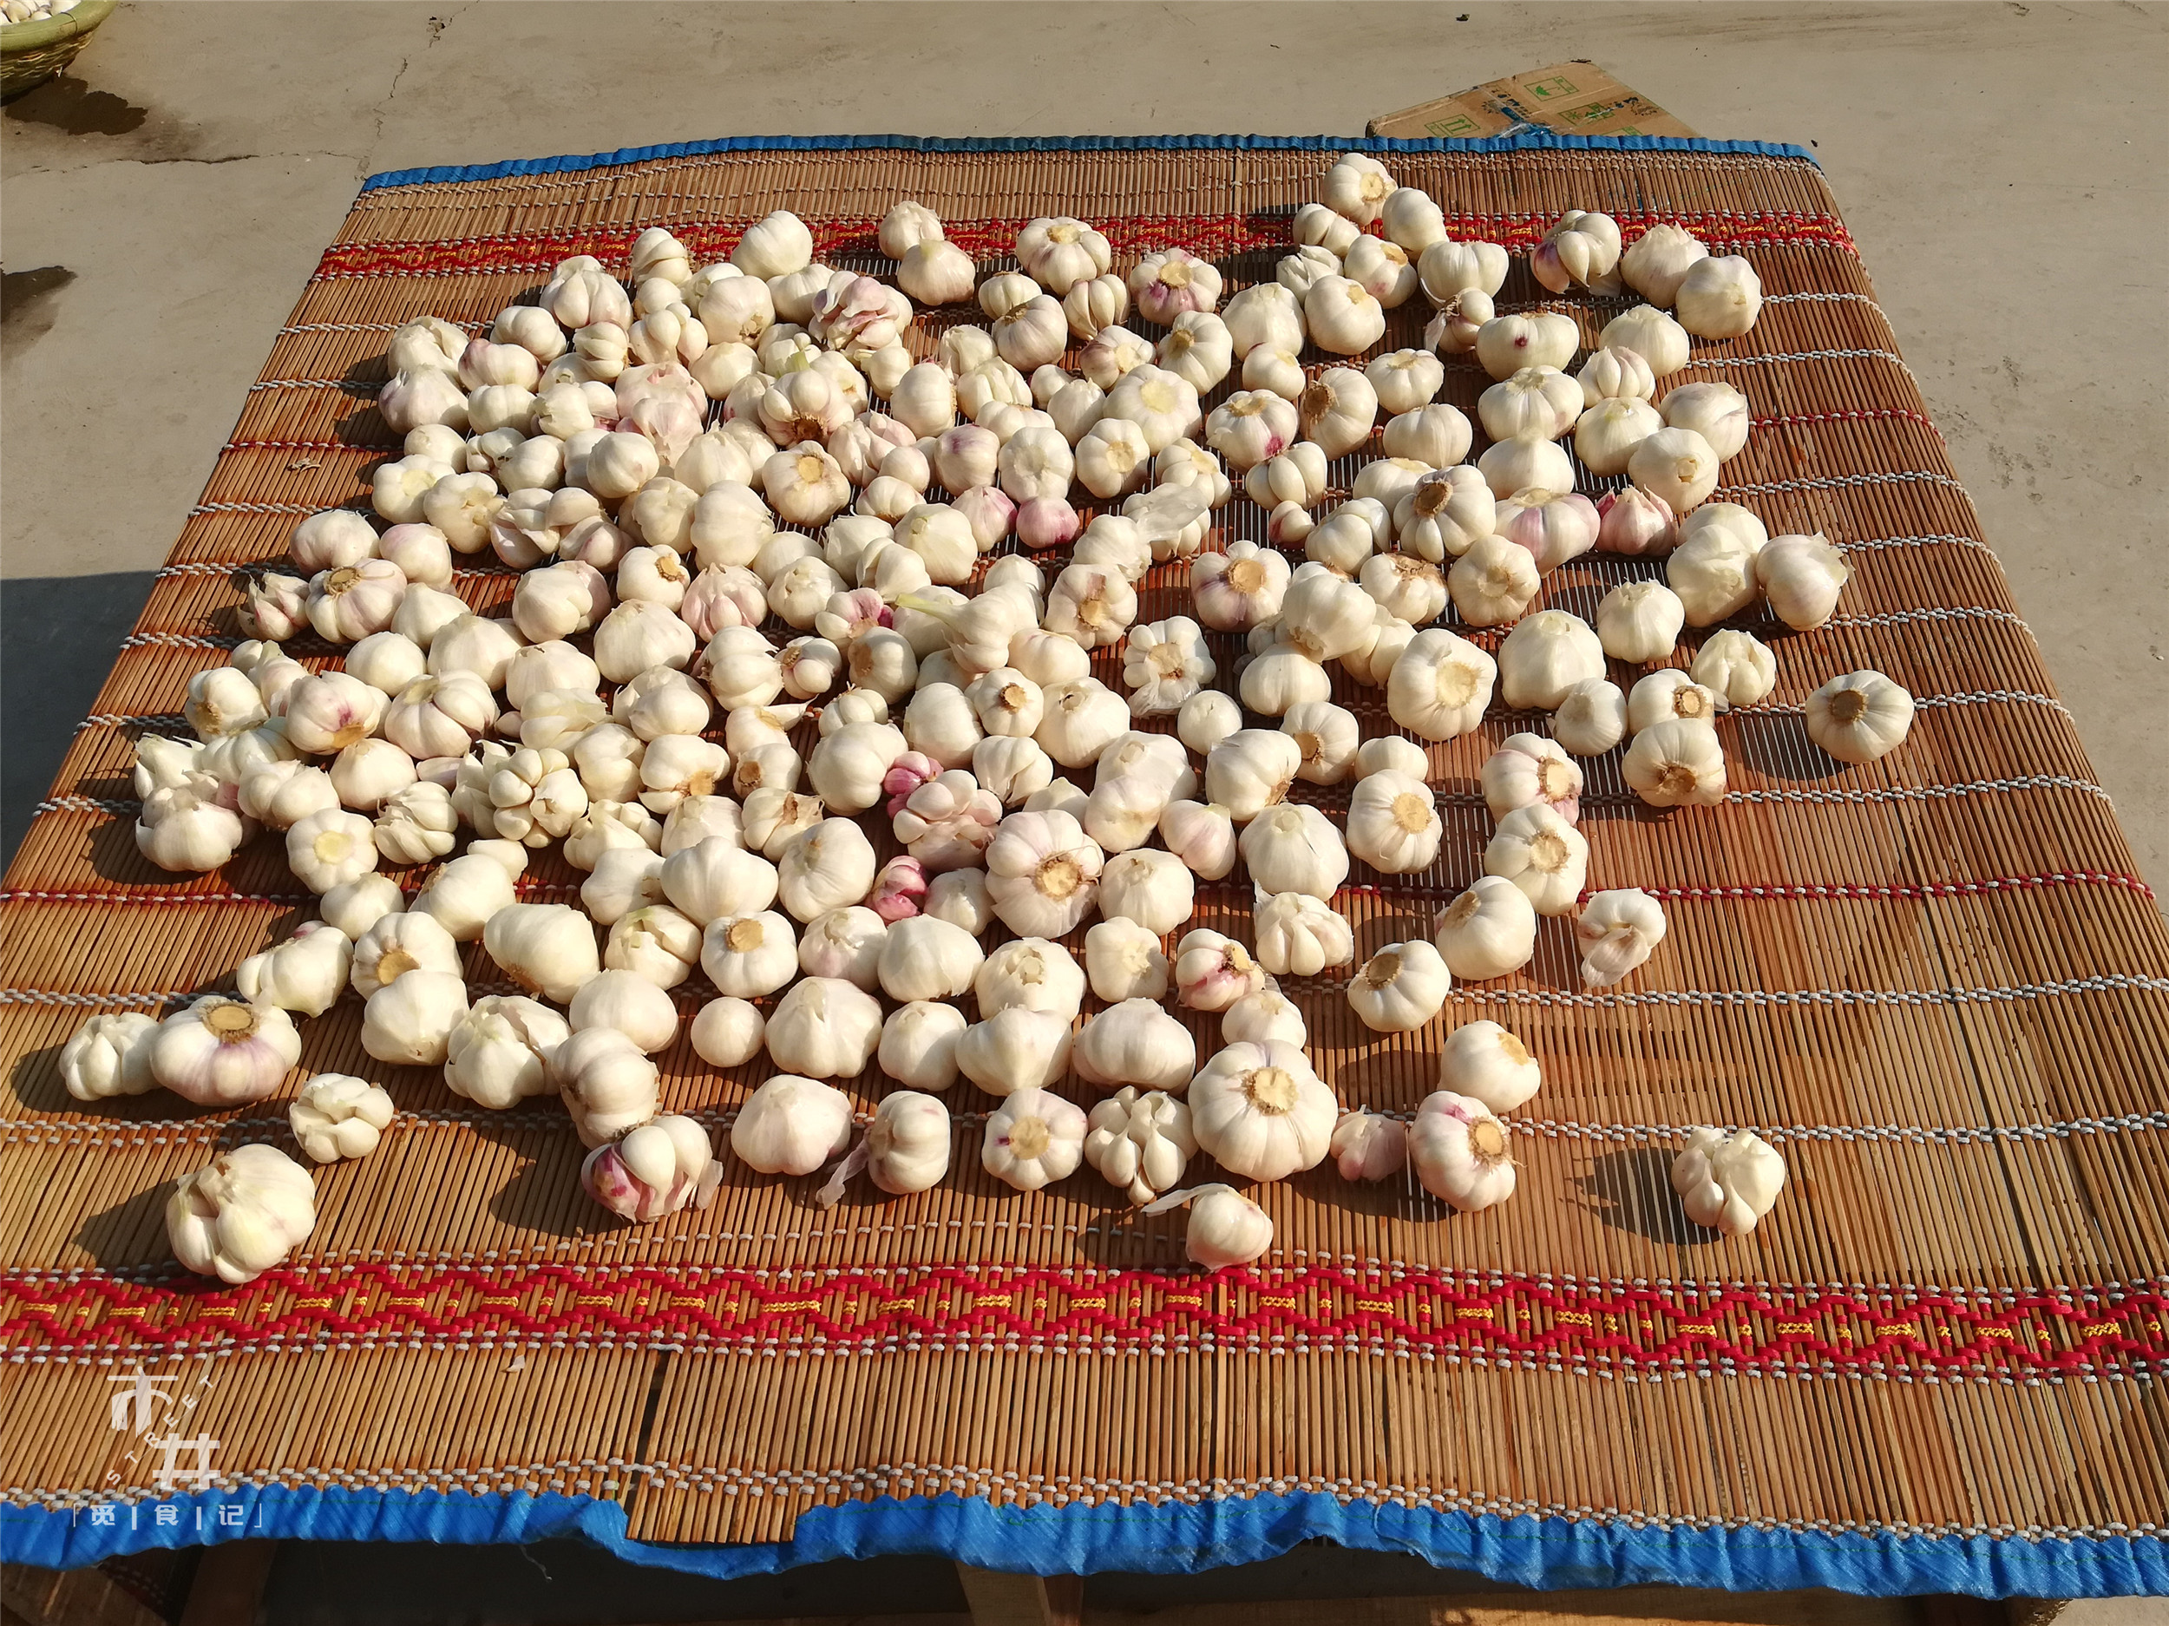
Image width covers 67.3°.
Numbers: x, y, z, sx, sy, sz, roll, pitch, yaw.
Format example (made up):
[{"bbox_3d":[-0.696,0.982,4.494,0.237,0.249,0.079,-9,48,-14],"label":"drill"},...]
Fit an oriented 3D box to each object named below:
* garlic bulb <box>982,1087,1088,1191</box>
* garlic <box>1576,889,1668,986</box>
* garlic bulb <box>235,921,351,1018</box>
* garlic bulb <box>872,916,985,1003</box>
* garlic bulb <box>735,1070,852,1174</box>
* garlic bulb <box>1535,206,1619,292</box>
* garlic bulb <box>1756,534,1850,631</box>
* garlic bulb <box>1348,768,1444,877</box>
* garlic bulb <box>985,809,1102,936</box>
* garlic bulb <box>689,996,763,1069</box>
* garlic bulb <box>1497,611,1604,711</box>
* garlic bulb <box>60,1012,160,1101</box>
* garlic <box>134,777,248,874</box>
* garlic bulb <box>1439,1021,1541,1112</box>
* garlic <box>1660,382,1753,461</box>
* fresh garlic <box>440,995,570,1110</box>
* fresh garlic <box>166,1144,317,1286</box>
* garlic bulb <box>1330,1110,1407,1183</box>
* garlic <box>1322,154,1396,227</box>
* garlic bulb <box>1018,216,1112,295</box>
[{"bbox_3d":[-0.023,0.151,0.756,0.049,0.039,0.049,1,53,3],"label":"garlic bulb"},{"bbox_3d":[0.268,0.062,0.812,0.044,0.038,0.047,13,71,19],"label":"garlic"},{"bbox_3d":[-0.419,0.083,0.862,0.057,0.047,0.048,-7,69,-26],"label":"garlic bulb"},{"bbox_3d":[-0.080,0.075,0.833,0.054,0.049,0.045,-13,83,-6],"label":"garlic bulb"},{"bbox_3d":[-0.140,0.149,0.782,0.057,0.045,0.050,-5,56,7],"label":"garlic bulb"},{"bbox_3d":[0.343,-0.392,1.136,0.060,0.052,0.063,1,53,3],"label":"garlic bulb"},{"bbox_3d":[0.445,-0.143,1.008,0.058,0.059,0.058,16,58,-19],"label":"garlic bulb"},{"bbox_3d":[0.170,0.005,0.894,0.056,0.045,0.053,9,78,-11],"label":"garlic bulb"},{"bbox_3d":[-0.019,0.028,0.763,0.055,0.055,0.061,1,53,3],"label":"garlic bulb"},{"bbox_3d":[-0.181,0.111,0.822,0.038,0.036,0.037,-3,52,4],"label":"garlic bulb"},{"bbox_3d":[0.277,-0.089,0.966,0.063,0.055,0.063,0,51,0],"label":"garlic bulb"},{"bbox_3d":[-0.438,0.109,0.733,0.046,0.046,0.047,1,53,3],"label":"garlic bulb"},{"bbox_3d":[-0.483,0.007,0.881,0.055,0.047,0.055,1,53,3],"label":"garlic"},{"bbox_3d":[0.192,0.120,0.770,0.046,0.038,0.044,1,53,3],"label":"garlic bulb"},{"bbox_3d":[0.391,-0.245,1.025,0.054,0.055,0.052,59,27,0],"label":"garlic"},{"bbox_3d":[-0.262,0.108,0.735,0.057,0.043,0.051,0,52,4],"label":"fresh garlic"},{"bbox_3d":[-0.385,0.183,0.743,0.069,0.057,0.065,-1,49,2],"label":"fresh garlic"},{"bbox_3d":[0.135,0.159,0.779,0.037,0.031,0.034,0,51,0],"label":"garlic bulb"},{"bbox_3d":[0.188,-0.426,1.118,0.051,0.051,0.043,-63,25,4],"label":"garlic"},{"bbox_3d":[-0.013,-0.369,1.077,0.065,0.051,0.059,1,53,3],"label":"garlic bulb"}]

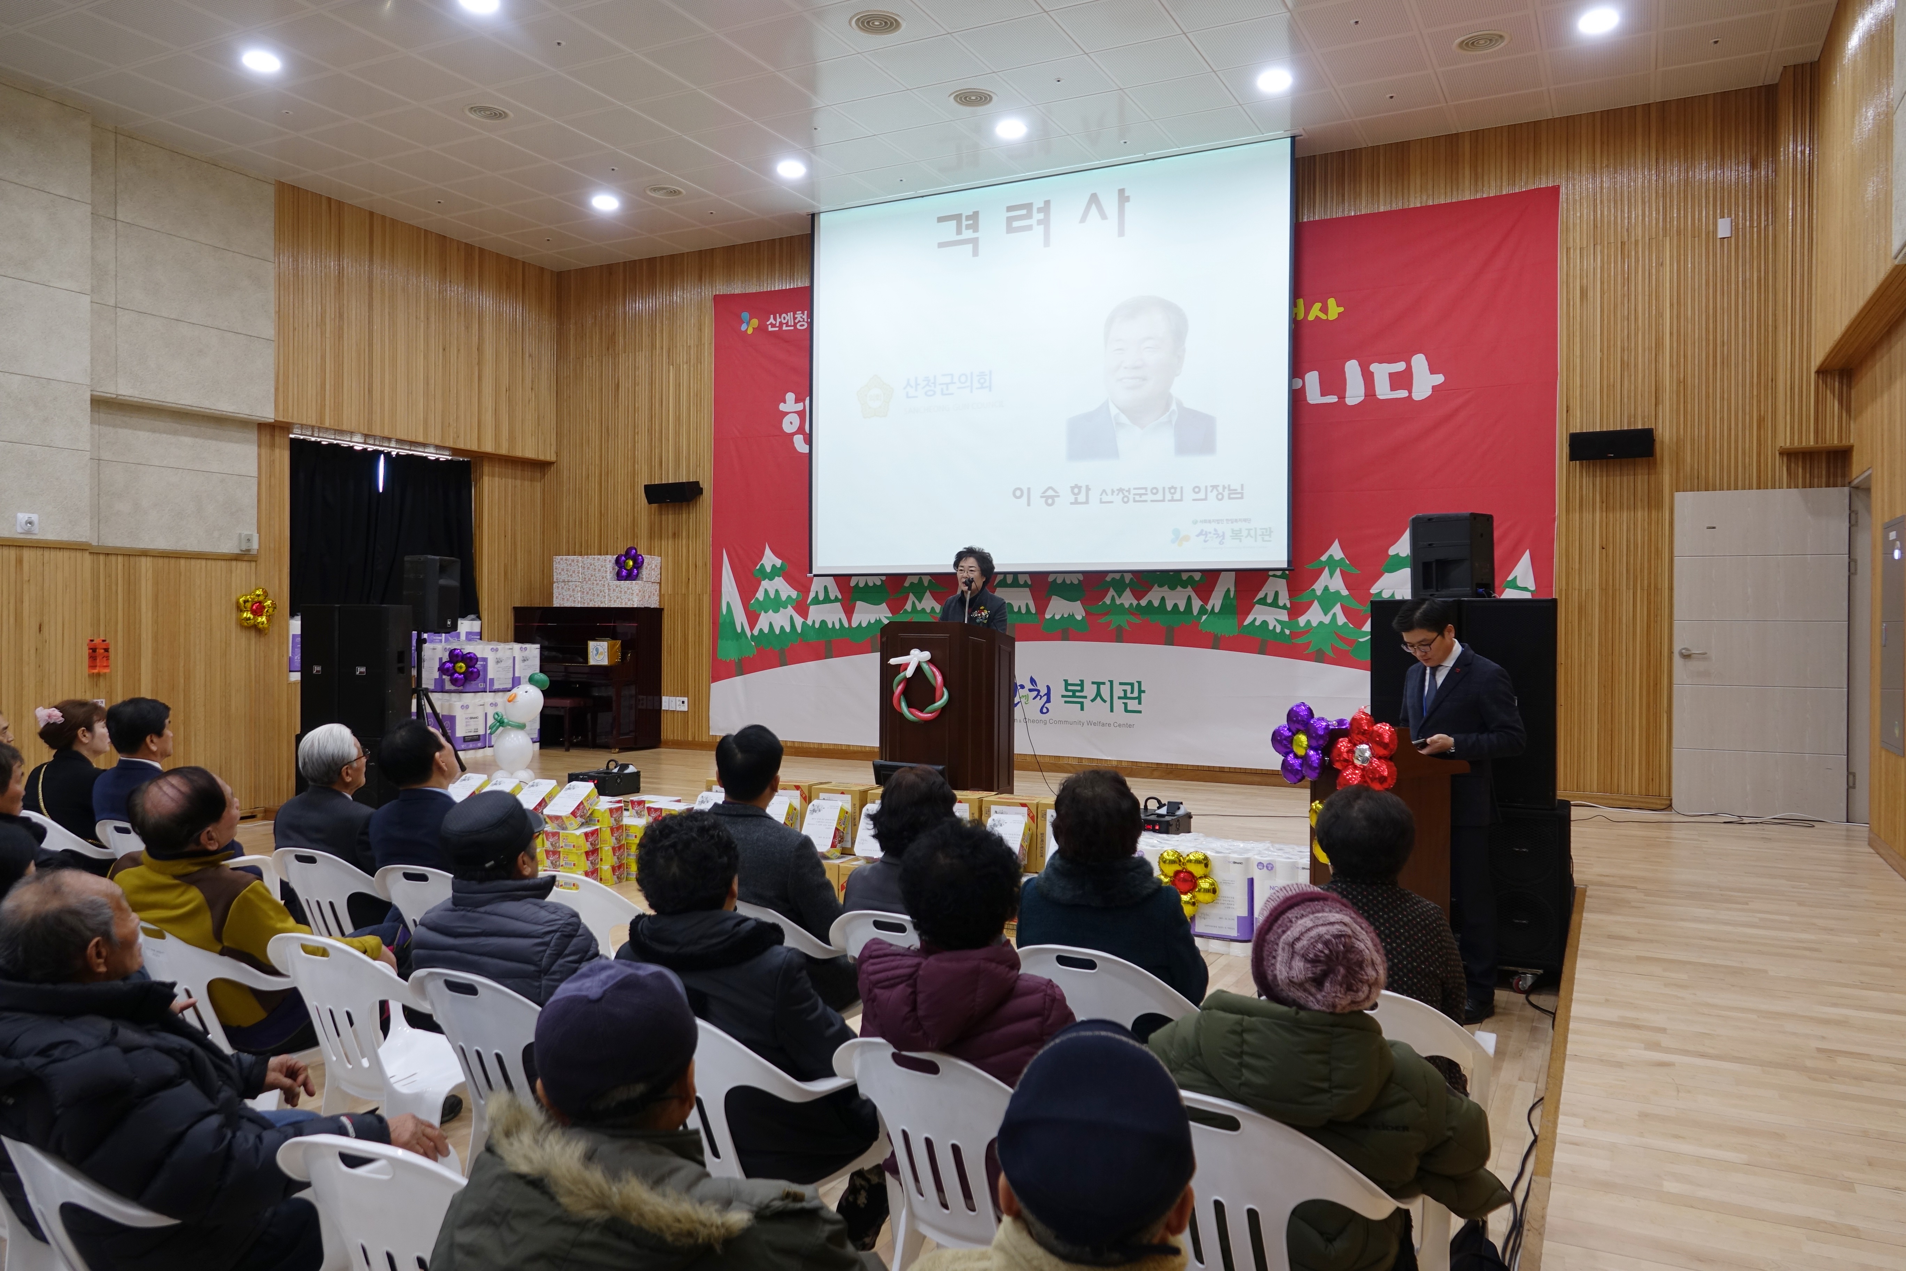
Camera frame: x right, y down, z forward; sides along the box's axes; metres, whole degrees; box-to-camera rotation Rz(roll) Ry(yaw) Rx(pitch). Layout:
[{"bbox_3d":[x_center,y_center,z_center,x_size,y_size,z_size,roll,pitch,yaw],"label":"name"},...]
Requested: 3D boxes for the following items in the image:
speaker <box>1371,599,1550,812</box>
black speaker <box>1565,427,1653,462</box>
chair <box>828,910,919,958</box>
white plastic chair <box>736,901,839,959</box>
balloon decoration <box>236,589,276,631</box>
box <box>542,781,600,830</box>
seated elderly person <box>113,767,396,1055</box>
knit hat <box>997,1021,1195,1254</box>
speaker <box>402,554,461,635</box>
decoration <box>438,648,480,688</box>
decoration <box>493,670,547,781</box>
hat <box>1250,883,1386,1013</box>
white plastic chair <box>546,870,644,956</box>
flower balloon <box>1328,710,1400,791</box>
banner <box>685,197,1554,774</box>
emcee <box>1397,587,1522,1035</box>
[{"bbox_3d":[2.337,0.296,5.788,0.760,0.910,0.380,1,1,28],"label":"speaker"},{"bbox_3d":[4.220,-1.227,8.154,0.475,0.170,0.180,1,19,28],"label":"black speaker"},{"bbox_3d":[-0.057,1.167,3.819,0.560,0.810,0.570,1,1,25],"label":"chair"},{"bbox_3d":[-0.553,1.161,4.075,0.560,0.810,0.570,1,1,27],"label":"white plastic chair"},{"bbox_3d":[-5.318,-0.193,9.697,0.110,0.340,0.310,1,1,28],"label":"balloon decoration"},{"bbox_3d":[-2.301,1.034,7.700,0.200,0.115,0.280,1,34,27],"label":"box"},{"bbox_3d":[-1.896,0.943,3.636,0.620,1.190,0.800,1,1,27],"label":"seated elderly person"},{"bbox_3d":[0.161,0.552,1.410,0.205,0.145,0.260,0,9,5],"label":"knit hat"},{"bbox_3d":[-4.245,-0.334,10.350,0.380,0.640,0.400,1,1,12],"label":"speaker"},{"bbox_3d":[-4.280,0.284,11.000,0.140,0.360,0.370,1,1,43],"label":"decoration"},{"bbox_3d":[-3.280,0.684,9.600,0.390,0.810,0.340,1,1,23],"label":"decoration"},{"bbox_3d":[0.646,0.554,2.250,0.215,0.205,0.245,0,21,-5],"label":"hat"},{"bbox_3d":[-1.100,1.127,4.093,0.560,0.810,0.550,1,1,28],"label":"white plastic chair"},{"bbox_3d":[1.527,0.423,4.720,0.120,0.300,0.290,0,1,-26],"label":"flower balloon"},{"bbox_3d":[0.882,-1.051,10.019,7.000,4.000,0.050,1,1,28],"label":"banner"},{"bbox_3d":[2.041,0.693,5.100,0.330,1.680,0.470,0,1,-28],"label":"emcee"}]

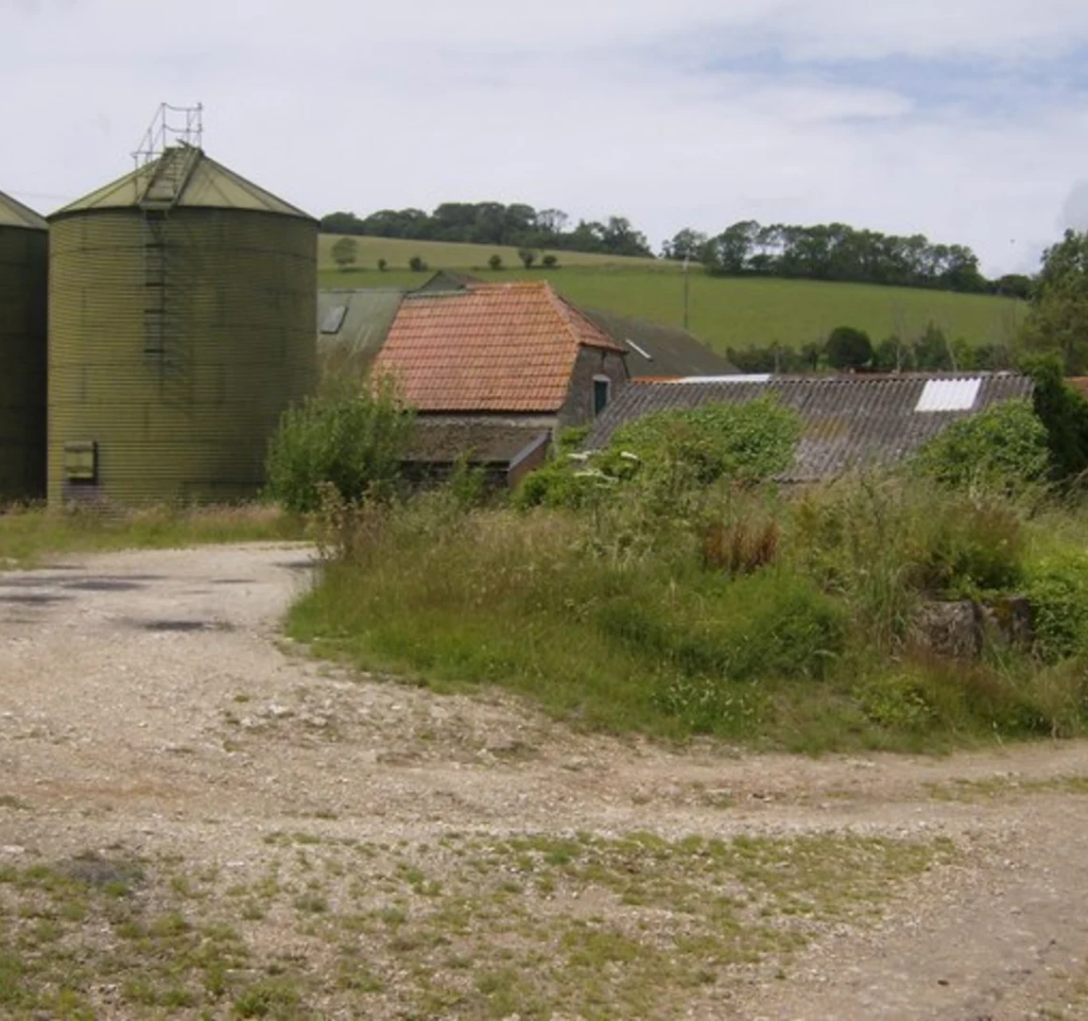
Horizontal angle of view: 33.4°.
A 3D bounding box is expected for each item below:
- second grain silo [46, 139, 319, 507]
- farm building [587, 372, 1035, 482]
[{"bbox_3d":[-7.557,-3.780,38.251,5.580,7.680,5.580,0,2,-11],"label":"second grain silo"},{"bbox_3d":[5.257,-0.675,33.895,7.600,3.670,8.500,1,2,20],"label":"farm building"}]

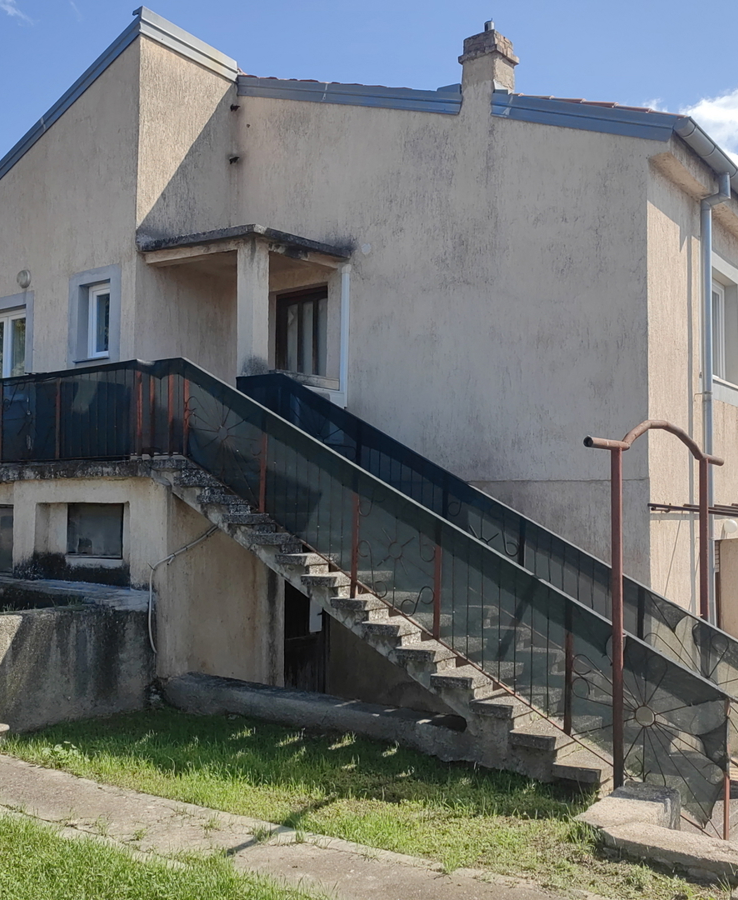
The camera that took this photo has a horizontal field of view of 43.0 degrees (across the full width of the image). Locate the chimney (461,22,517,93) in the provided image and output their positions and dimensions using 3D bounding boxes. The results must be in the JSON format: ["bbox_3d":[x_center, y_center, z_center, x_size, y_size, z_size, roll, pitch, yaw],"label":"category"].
[{"bbox_3d":[1.322,-4.336,10.412,0.475,0.933,0.590,-2,-3,36],"label":"chimney"}]

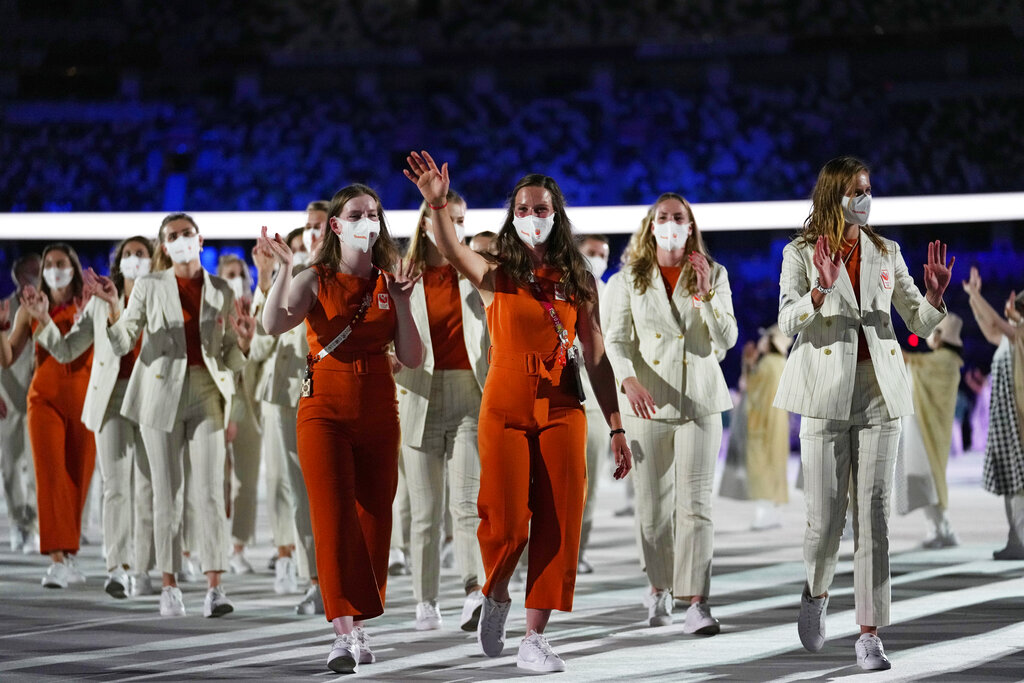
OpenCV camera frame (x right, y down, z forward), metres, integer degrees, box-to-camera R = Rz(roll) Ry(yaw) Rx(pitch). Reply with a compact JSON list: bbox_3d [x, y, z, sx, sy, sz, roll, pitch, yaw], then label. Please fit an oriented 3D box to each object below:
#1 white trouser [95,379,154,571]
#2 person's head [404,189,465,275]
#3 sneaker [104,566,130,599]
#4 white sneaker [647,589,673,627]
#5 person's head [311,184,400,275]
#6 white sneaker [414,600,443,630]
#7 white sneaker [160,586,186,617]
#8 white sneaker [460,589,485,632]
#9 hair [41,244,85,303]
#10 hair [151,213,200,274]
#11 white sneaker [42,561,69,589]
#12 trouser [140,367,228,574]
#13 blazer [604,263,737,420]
[{"bbox_3d":[-1.886,0.652,17.300,0.340,0.940,0.420,0,-1,0],"label":"white trouser"},{"bbox_3d":[-0.326,-0.457,14.650,0.250,0.370,0.280,1,-1,-29],"label":"person's head"},{"bbox_3d":[-1.929,1.169,17.250,0.105,0.120,0.280,0,-17,6],"label":"sneaker"},{"bbox_3d":[0.619,1.112,14.750,0.110,0.135,0.270,0,9,3],"label":"white sneaker"},{"bbox_3d":[-0.559,-0.398,12.520,0.270,0.315,0.240,0,-1,-20],"label":"person's head"},{"bbox_3d":[-0.339,1.130,14.500,0.105,0.117,0.280,0,-1,0],"label":"white sneaker"},{"bbox_3d":[-1.495,1.151,15.600,0.105,0.117,0.280,0,-1,-2],"label":"white sneaker"},{"bbox_3d":[-0.126,1.026,13.900,0.105,0.117,0.280,0,-34,-22],"label":"white sneaker"},{"bbox_3d":[-2.300,-0.353,18.050,0.225,0.310,0.230,0,-1,-1],"label":"hair"},{"bbox_3d":[-1.503,-0.443,15.800,0.200,0.260,0.240,0,-1,-8],"label":"hair"},{"bbox_3d":[-2.308,1.173,17.850,0.105,0.115,0.280,-1,-11,3],"label":"white sneaker"},{"bbox_3d":[-1.444,0.571,15.600,0.400,0.930,0.420,0,-1,-8],"label":"trouser"},{"bbox_3d":[0.658,0.000,14.650,0.530,0.660,0.380,0,-1,-6],"label":"blazer"}]

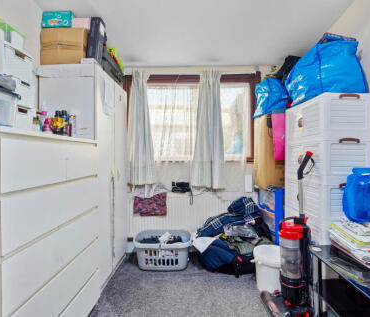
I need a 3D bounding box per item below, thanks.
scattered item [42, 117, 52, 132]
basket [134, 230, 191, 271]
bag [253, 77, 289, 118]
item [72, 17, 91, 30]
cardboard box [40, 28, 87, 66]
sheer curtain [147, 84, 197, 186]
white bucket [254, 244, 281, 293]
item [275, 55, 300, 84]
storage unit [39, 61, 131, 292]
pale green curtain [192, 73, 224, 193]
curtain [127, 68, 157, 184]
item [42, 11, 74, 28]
[{"bbox_3d":[-0.836,-0.194,1.200,0.060,0.115,0.055,0,1,3],"label":"scattered item"},{"bbox_3d":[-0.236,0.969,2.140,0.590,0.280,0.390,0,1,3],"label":"basket"},{"bbox_3d":[1.054,-0.709,2.353,0.400,0.420,0.420,0,1,3],"label":"bag"},{"bbox_3d":[-0.870,-1.070,1.690,0.180,0.140,0.190,0,0,0],"label":"item"},{"bbox_3d":[-0.955,-0.860,1.680,0.330,0.280,0.300,0,0,0],"label":"cardboard box"},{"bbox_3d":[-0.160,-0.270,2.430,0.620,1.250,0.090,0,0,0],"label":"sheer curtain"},{"bbox_3d":[0.765,0.975,1.770,0.300,0.300,0.300,0,0,0],"label":"white bucket"},{"bbox_3d":[1.102,-0.942,2.111,0.290,0.310,0.280,0,1,3],"label":"item"},{"bbox_3d":[-0.924,0.178,1.929,0.480,1.880,0.740,0,1,3],"label":"storage unit"},{"bbox_3d":[0.304,-0.383,2.620,0.430,1.560,0.120,0,1,3],"label":"pale green curtain"},{"bbox_3d":[-0.516,-0.354,2.380,0.360,1.390,0.110,0,0,0],"label":"curtain"},{"bbox_3d":[-1.028,-1.121,1.675,0.245,0.137,0.150,0,1,3],"label":"item"}]

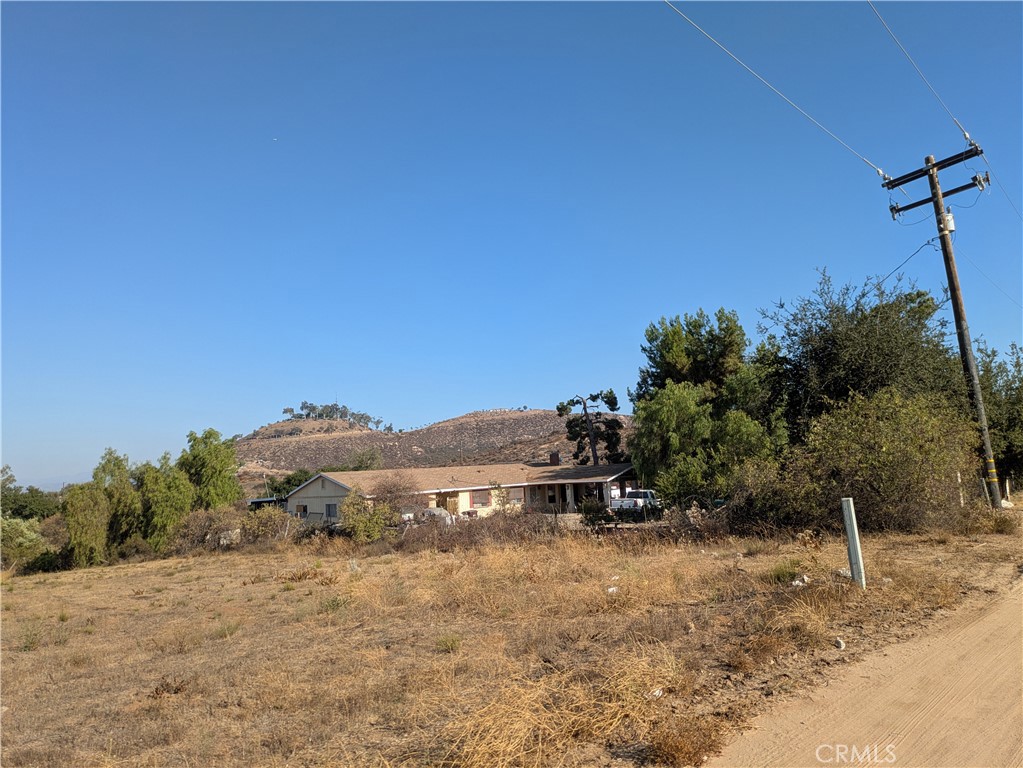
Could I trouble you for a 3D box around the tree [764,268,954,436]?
[{"bbox_3d":[12.091,0.098,25.621,6.248,8.108,6.300,-5,-8,25],"label":"tree"}]

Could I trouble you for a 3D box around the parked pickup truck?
[{"bbox_3d":[9.068,8.070,49.308,2.000,1.940,5.850,-8,-9,39],"label":"parked pickup truck"}]

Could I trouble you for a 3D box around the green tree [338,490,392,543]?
[{"bbox_3d":[-7.702,7.090,38.989,2.790,2.700,2.650,-2,-7,-11],"label":"green tree"}]

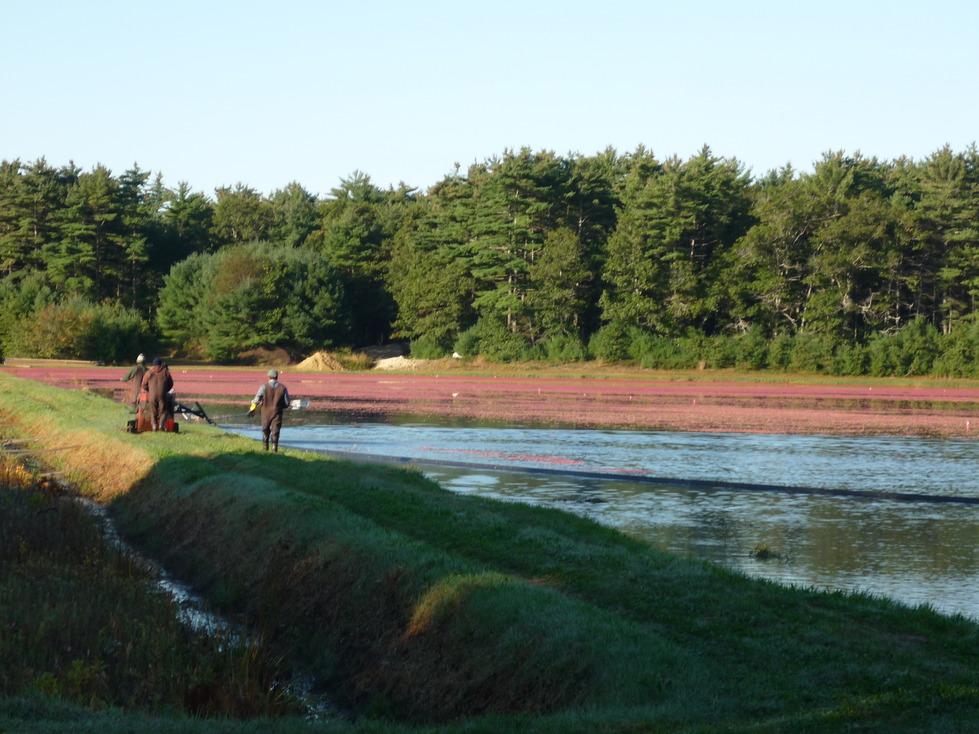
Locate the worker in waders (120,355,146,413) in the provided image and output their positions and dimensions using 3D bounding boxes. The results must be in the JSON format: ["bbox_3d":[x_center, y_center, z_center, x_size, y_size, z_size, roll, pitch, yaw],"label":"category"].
[{"bbox_3d":[-10.092,0.492,80.500,0.800,1.750,0.500,0,1,-22],"label":"worker in waders"}]

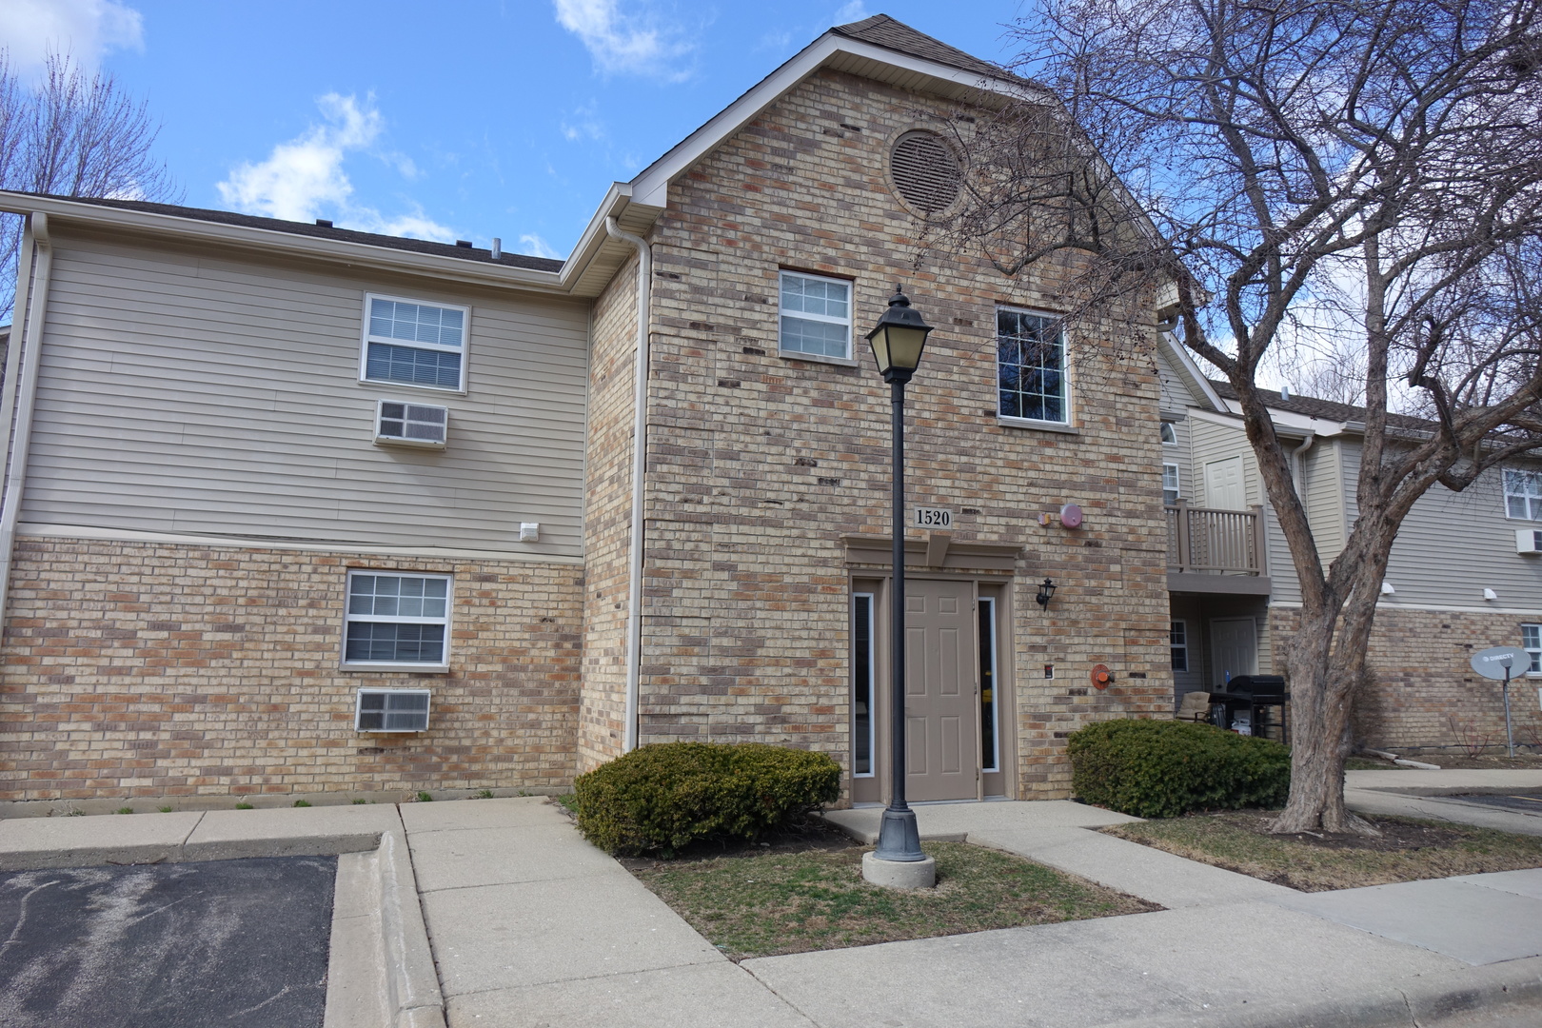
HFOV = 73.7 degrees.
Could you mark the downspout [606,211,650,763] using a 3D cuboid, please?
[{"bbox_3d":[-1.284,-0.095,8.666,0.405,5.050,0.110,4,-10,-22],"label":"downspout"}]

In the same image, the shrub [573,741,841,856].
[{"bbox_3d":[-0.463,1.998,7.466,1.940,0.670,1.230,4,-10,-22],"label":"shrub"}]

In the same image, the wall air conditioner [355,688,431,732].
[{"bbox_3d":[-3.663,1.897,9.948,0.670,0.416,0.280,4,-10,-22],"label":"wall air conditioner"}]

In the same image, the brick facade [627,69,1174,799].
[{"bbox_3d":[1.518,-0.779,9.946,5.650,6.940,0.250,4,-10,-22],"label":"brick facade"}]

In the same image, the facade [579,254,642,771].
[{"bbox_3d":[-1.438,0.059,9.822,0.240,5.220,2.440,4,-10,-22],"label":"facade"}]

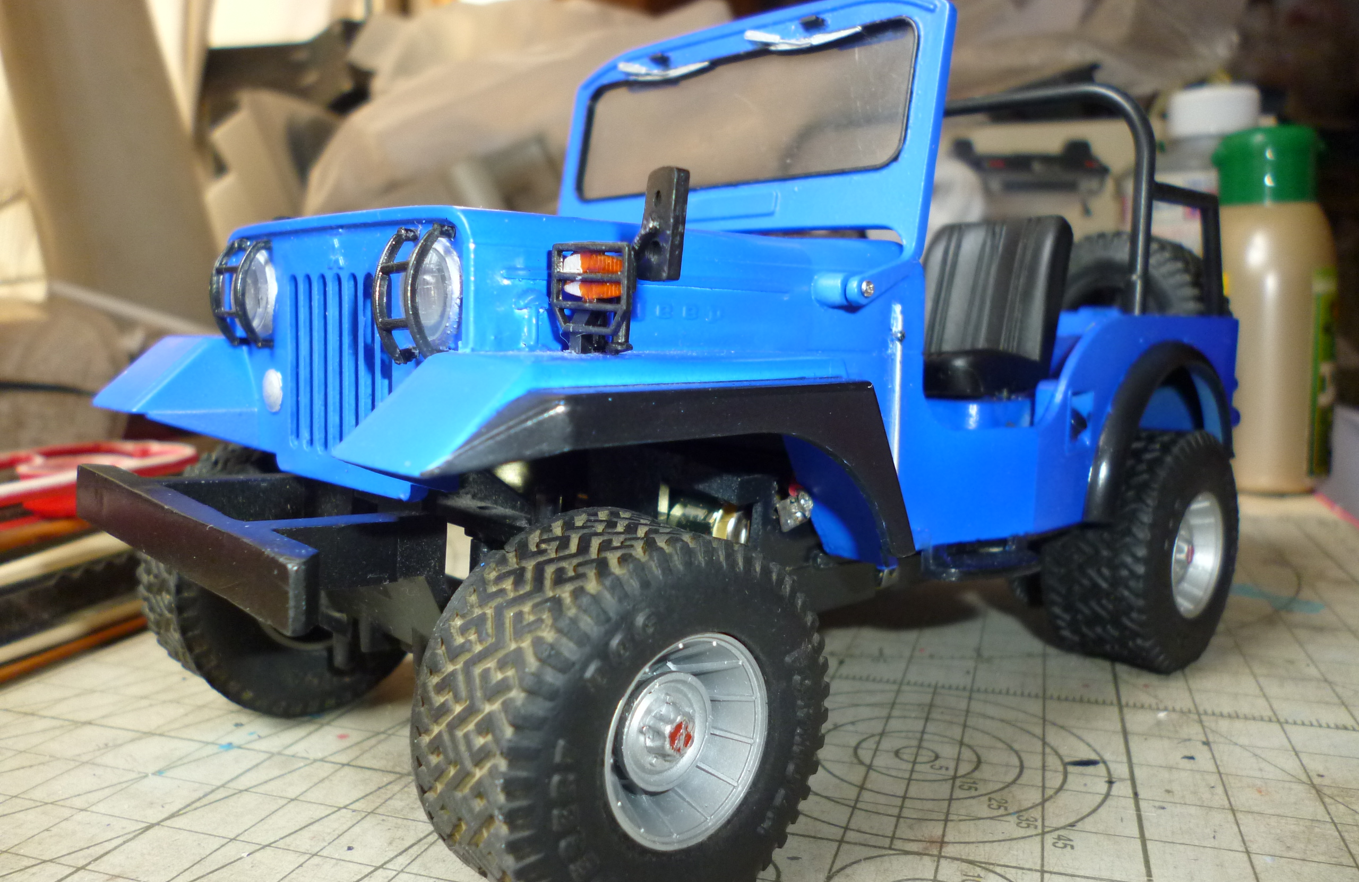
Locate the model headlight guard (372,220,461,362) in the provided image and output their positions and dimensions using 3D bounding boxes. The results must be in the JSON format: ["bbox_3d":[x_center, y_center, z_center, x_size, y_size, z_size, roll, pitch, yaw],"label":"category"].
[{"bbox_3d":[-0.024,-0.013,0.098,0.005,0.012,0.008,-7,10,-42],"label":"model headlight guard"}]

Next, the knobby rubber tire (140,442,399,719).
[{"bbox_3d":[-0.053,0.018,0.153,0.037,0.037,0.016,-7,10,-42],"label":"knobby rubber tire"}]

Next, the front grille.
[{"bbox_3d":[-0.035,-0.008,0.116,0.002,0.020,0.023,-7,10,-42],"label":"front grille"}]

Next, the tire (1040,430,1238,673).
[{"bbox_3d":[0.071,0.016,0.168,0.037,0.037,0.016,-7,10,-42],"label":"tire"}]

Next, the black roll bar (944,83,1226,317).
[{"bbox_3d":[0.057,-0.040,0.198,0.035,0.035,0.072,-7,10,-42],"label":"black roll bar"}]

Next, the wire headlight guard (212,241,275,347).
[{"bbox_3d":[-0.051,-0.017,0.127,0.005,0.012,0.008,-7,10,-42],"label":"wire headlight guard"}]

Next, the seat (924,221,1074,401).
[{"bbox_3d":[0.042,-0.020,0.162,0.026,0.025,0.021,-7,10,-42],"label":"seat"}]

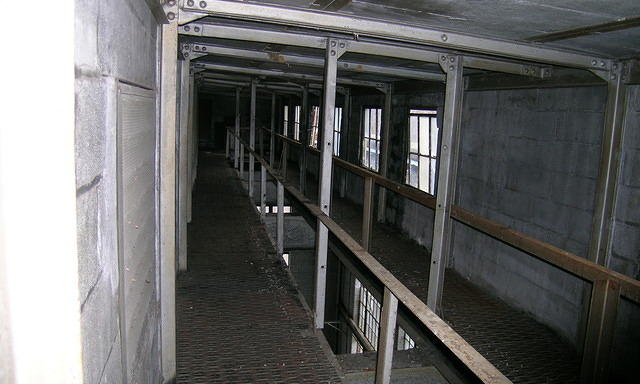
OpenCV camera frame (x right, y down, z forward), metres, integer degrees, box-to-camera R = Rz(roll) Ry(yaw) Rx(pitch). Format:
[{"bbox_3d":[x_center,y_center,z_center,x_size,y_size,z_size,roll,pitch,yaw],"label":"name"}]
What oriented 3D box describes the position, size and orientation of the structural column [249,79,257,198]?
[{"bbox_3d":[-1.214,-0.938,9.307,0.079,2.122,0.084,0,9,-13],"label":"structural column"}]

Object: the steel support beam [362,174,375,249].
[{"bbox_3d":[0.571,0.265,6.083,0.084,0.941,0.084,0,9,-13],"label":"steel support beam"}]

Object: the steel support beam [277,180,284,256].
[{"bbox_3d":[-0.440,0.313,5.891,0.072,0.818,0.084,0,9,-13],"label":"steel support beam"}]

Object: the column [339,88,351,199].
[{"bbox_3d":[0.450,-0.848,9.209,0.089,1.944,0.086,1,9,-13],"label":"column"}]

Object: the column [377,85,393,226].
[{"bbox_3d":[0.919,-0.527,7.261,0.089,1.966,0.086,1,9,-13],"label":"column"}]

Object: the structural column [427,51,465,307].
[{"bbox_3d":[0.971,0.011,4.077,0.079,2.120,0.084,0,9,-13],"label":"structural column"}]

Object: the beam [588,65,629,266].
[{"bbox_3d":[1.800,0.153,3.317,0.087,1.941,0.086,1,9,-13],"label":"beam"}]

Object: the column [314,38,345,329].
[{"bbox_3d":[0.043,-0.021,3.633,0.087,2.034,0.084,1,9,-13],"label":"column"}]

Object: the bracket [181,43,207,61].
[{"bbox_3d":[-1.089,-1.209,4.506,0.210,0.148,0.039,1,9,-13],"label":"bracket"}]

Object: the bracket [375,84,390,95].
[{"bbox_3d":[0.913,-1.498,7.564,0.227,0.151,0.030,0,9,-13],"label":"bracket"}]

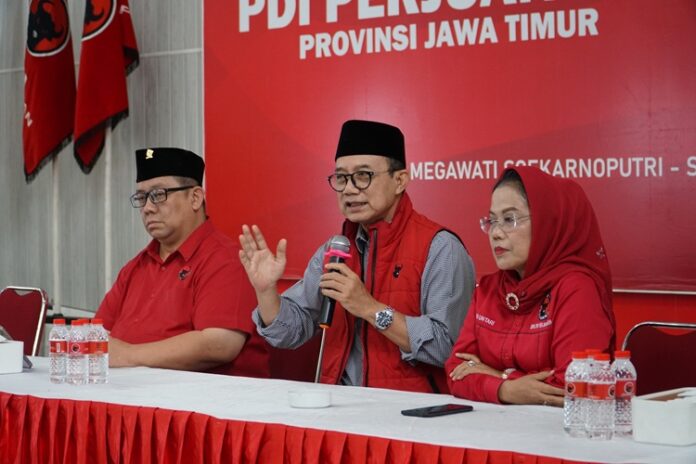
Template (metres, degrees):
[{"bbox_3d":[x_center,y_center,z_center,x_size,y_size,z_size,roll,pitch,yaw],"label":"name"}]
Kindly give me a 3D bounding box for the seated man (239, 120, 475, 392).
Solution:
[{"bbox_3d":[0.035,0.424,3.797,0.550,1.436,0.680,1,1,38],"label":"seated man"}]

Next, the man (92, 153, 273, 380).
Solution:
[{"bbox_3d":[-0.565,0.439,4.287,0.570,1.392,0.680,1,1,38],"label":"man"}]

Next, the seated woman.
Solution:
[{"bbox_3d":[0.434,0.494,3.513,0.470,1.304,0.640,1,1,38],"label":"seated woman"}]

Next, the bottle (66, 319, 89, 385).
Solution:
[{"bbox_3d":[-0.700,0.308,3.800,0.057,0.169,0.057,0,1,0],"label":"bottle"}]

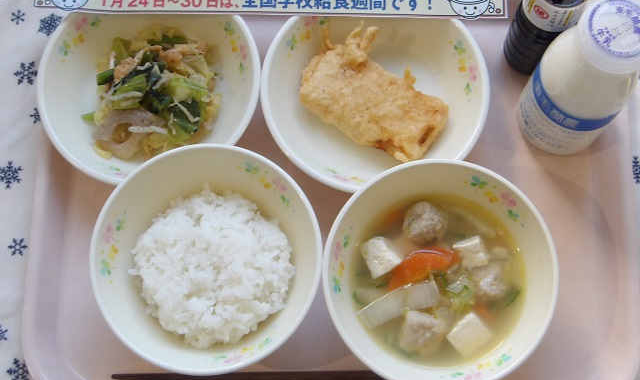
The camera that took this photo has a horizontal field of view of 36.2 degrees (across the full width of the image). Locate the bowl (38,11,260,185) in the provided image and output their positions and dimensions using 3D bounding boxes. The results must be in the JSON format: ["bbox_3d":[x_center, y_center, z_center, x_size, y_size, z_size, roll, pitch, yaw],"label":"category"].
[{"bbox_3d":[-0.105,-0.063,0.623,0.138,0.041,0.138,0,76,0],"label":"bowl"}]

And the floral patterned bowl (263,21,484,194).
[{"bbox_3d":[0.034,-0.059,0.618,0.138,0.041,0.138,0,76,0],"label":"floral patterned bowl"}]

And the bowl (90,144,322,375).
[{"bbox_3d":[-0.065,0.044,0.584,0.132,0.059,0.132,0,76,0],"label":"bowl"}]

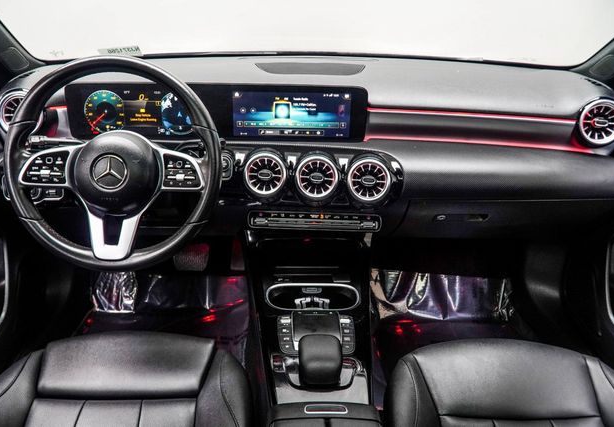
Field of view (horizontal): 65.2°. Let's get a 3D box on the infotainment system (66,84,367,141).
[{"bbox_3d":[-0.187,-0.209,1.008,0.625,0.118,0.040,1,6,-2],"label":"infotainment system"}]

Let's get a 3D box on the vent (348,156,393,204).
[{"bbox_3d":[0.126,-0.068,0.980,0.088,0.088,0.050,2,6,1],"label":"vent"}]

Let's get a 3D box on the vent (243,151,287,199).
[{"bbox_3d":[-0.083,-0.081,0.990,0.088,0.088,0.050,2,6,1],"label":"vent"}]

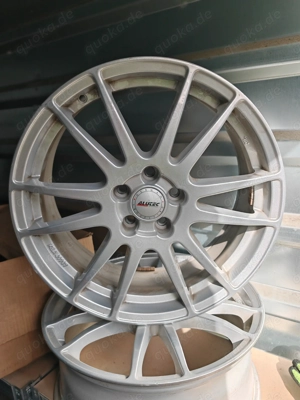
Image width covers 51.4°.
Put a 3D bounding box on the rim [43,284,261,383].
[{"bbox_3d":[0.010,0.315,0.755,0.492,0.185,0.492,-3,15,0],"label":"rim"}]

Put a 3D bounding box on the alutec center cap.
[{"bbox_3d":[-0.002,0.007,0.577,0.064,0.064,0.015,-3,15,-1],"label":"alutec center cap"}]

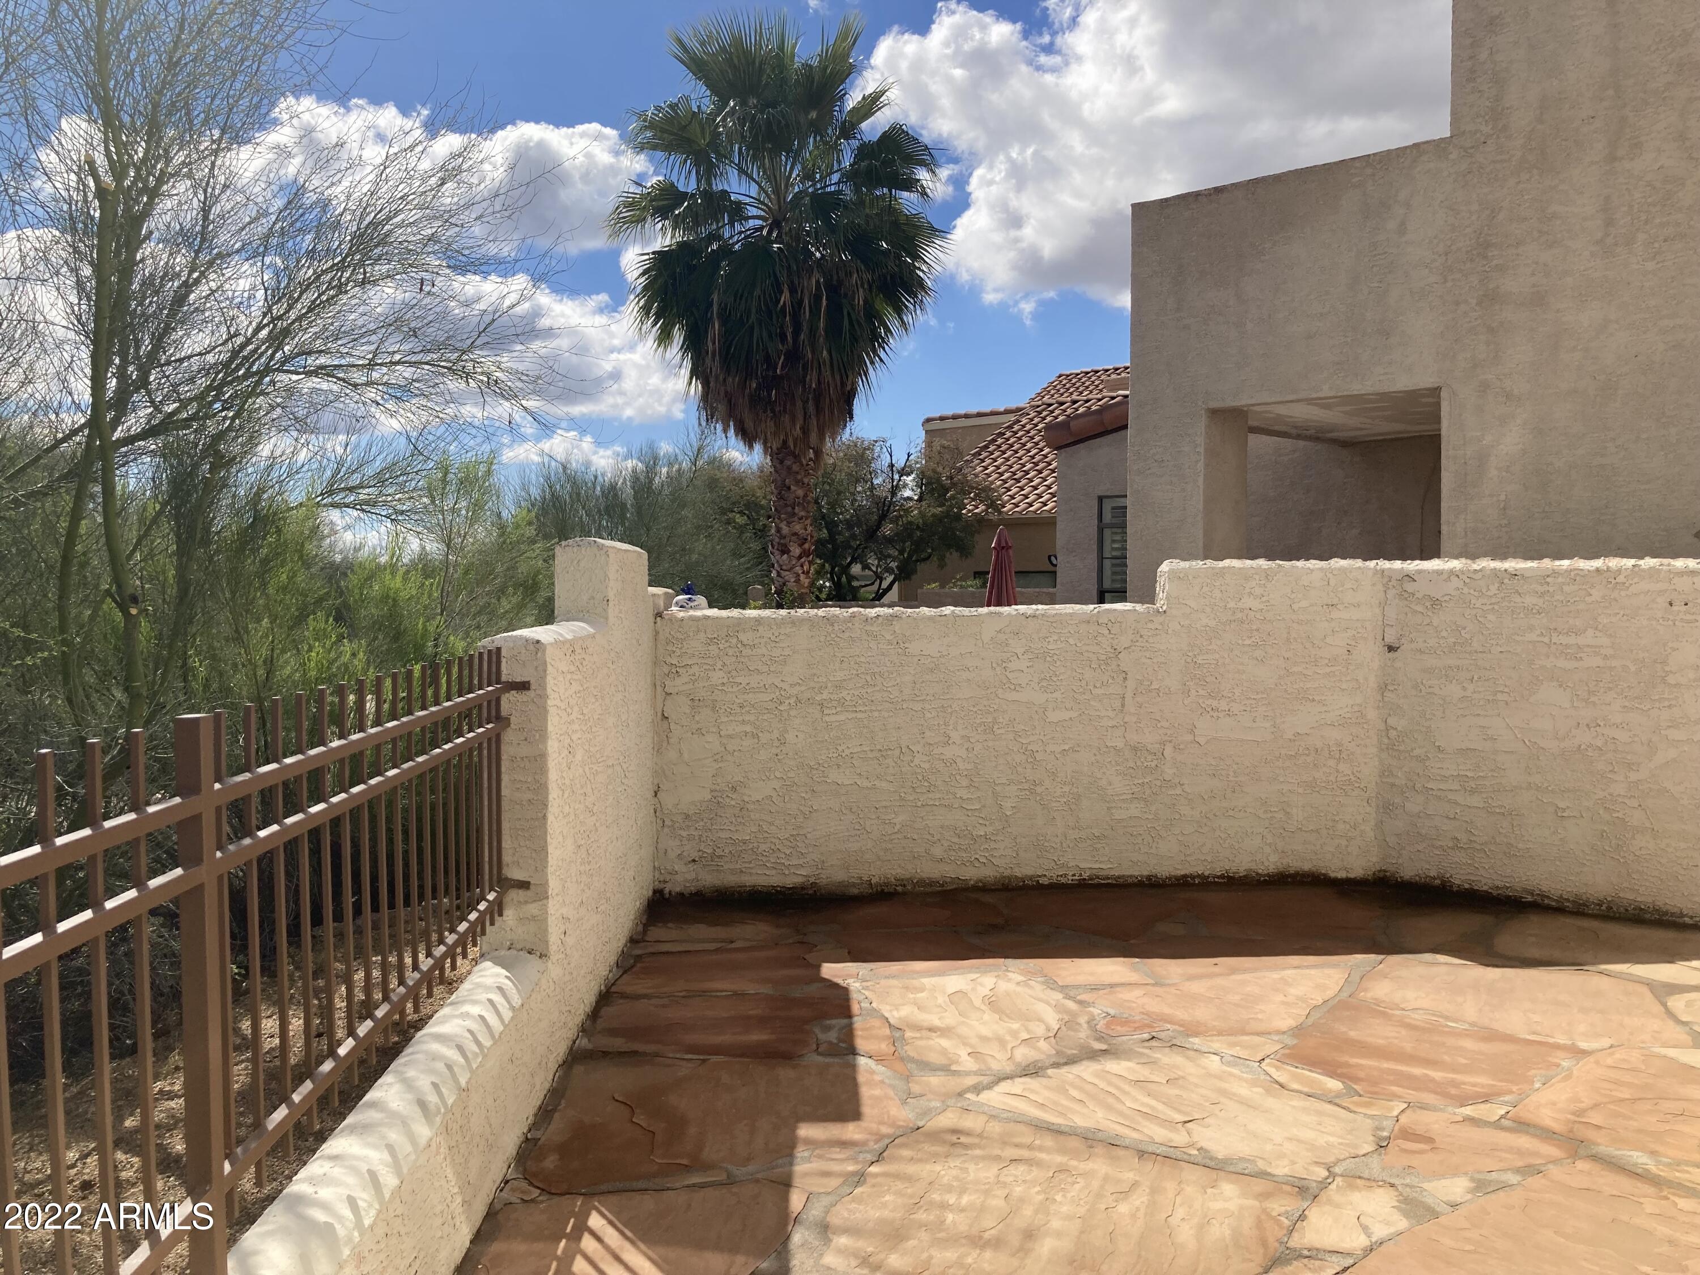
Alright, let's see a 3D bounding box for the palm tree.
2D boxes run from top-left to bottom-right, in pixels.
[{"bbox_3d":[-0.790,-2.920,15.400,3.750,8.000,3.750,0,2,0],"label":"palm tree"}]

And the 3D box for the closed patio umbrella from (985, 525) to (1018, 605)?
[{"bbox_3d":[1.920,-0.220,17.400,0.460,2.420,0.460,0,2,0],"label":"closed patio umbrella"}]

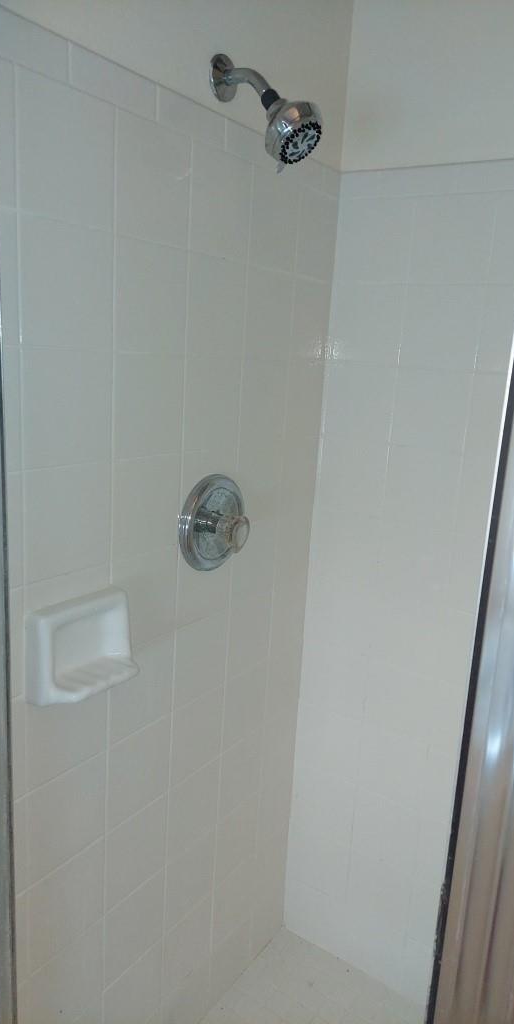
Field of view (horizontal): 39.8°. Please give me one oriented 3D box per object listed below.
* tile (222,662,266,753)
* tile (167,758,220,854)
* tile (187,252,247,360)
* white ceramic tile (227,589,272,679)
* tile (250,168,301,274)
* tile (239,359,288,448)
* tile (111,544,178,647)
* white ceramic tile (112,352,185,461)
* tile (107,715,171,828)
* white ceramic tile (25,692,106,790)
[{"bbox_3d":[-0.025,0.391,1.444,0.009,0.151,0.151,12,15,33],"label":"tile"},{"bbox_3d":[-0.120,0.559,1.349,0.009,0.150,0.149,12,15,34],"label":"tile"},{"bbox_3d":[-0.067,-0.333,1.155,0.009,0.152,0.152,12,15,33],"label":"tile"},{"bbox_3d":[-0.016,0.242,1.410,0.009,0.151,0.151,12,15,33],"label":"white ceramic tile"},{"bbox_3d":[0.030,-0.505,1.245,0.009,0.152,0.152,12,15,33],"label":"tile"},{"bbox_3d":[0.011,-0.205,1.302,0.009,0.150,0.149,12,15,34],"label":"tile"},{"bbox_3d":[-0.182,0.139,1.133,0.009,0.152,0.152,12,15,33],"label":"tile"},{"bbox_3d":[-0.163,-0.160,1.061,0.009,0.151,0.151,12,15,33],"label":"white ceramic tile"},{"bbox_3d":[-0.199,0.436,1.196,0.009,0.151,0.151,12,15,33],"label":"tile"},{"bbox_3d":[-0.278,0.310,1.045,0.009,0.152,0.152,12,15,33],"label":"white ceramic tile"}]

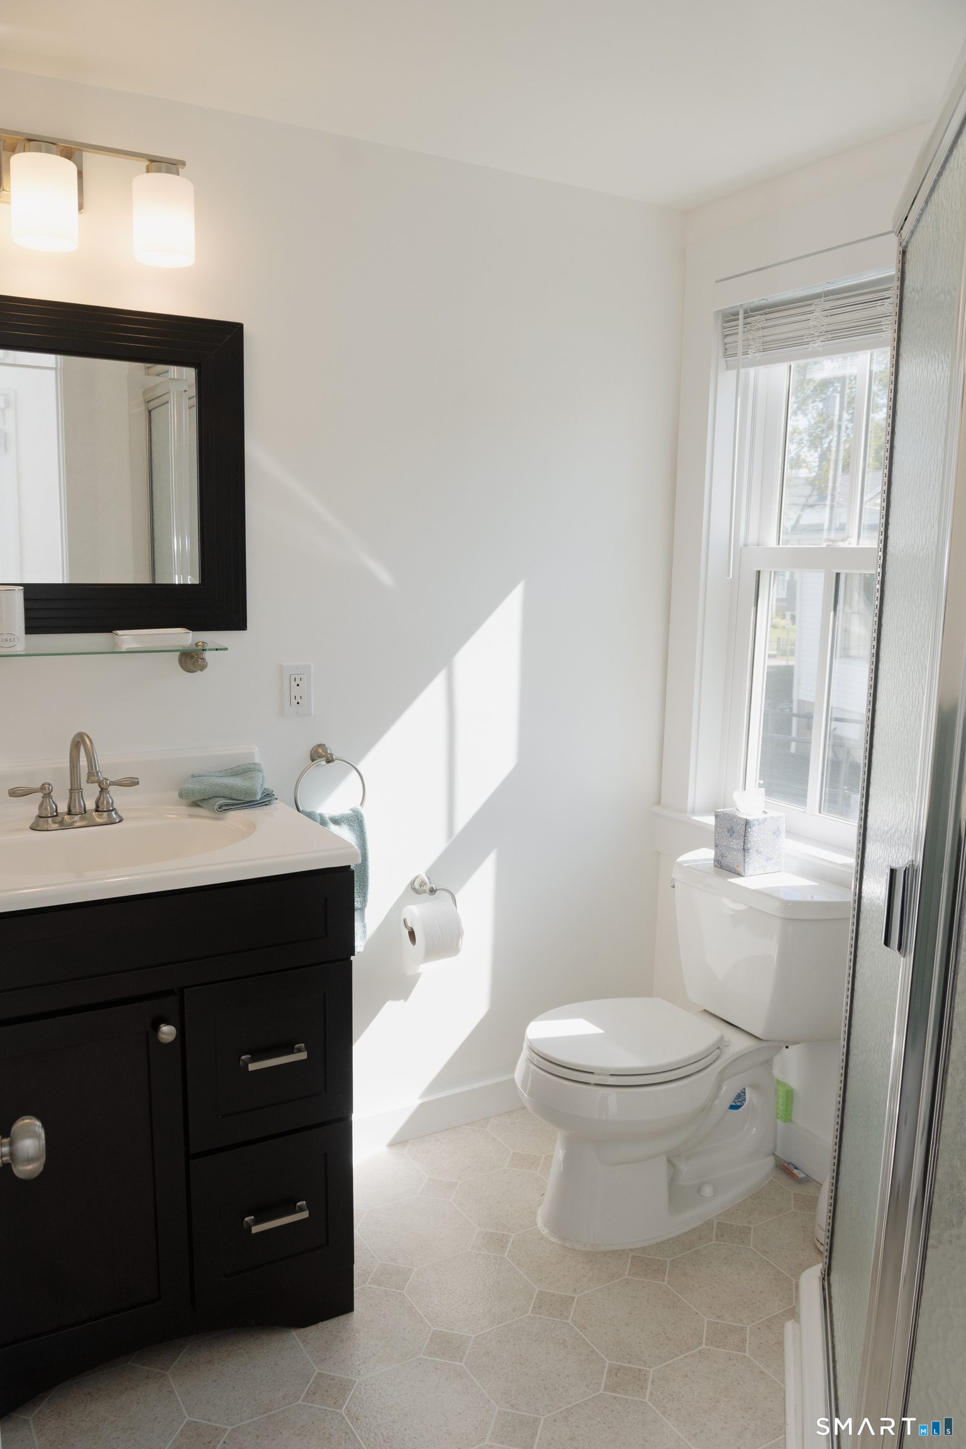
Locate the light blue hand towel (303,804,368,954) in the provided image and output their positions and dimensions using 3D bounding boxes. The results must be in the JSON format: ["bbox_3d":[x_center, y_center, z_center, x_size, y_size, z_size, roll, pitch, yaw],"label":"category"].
[{"bbox_3d":[-0.341,0.352,2.446,0.165,0.345,0.075,-3,9,-28],"label":"light blue hand towel"}]

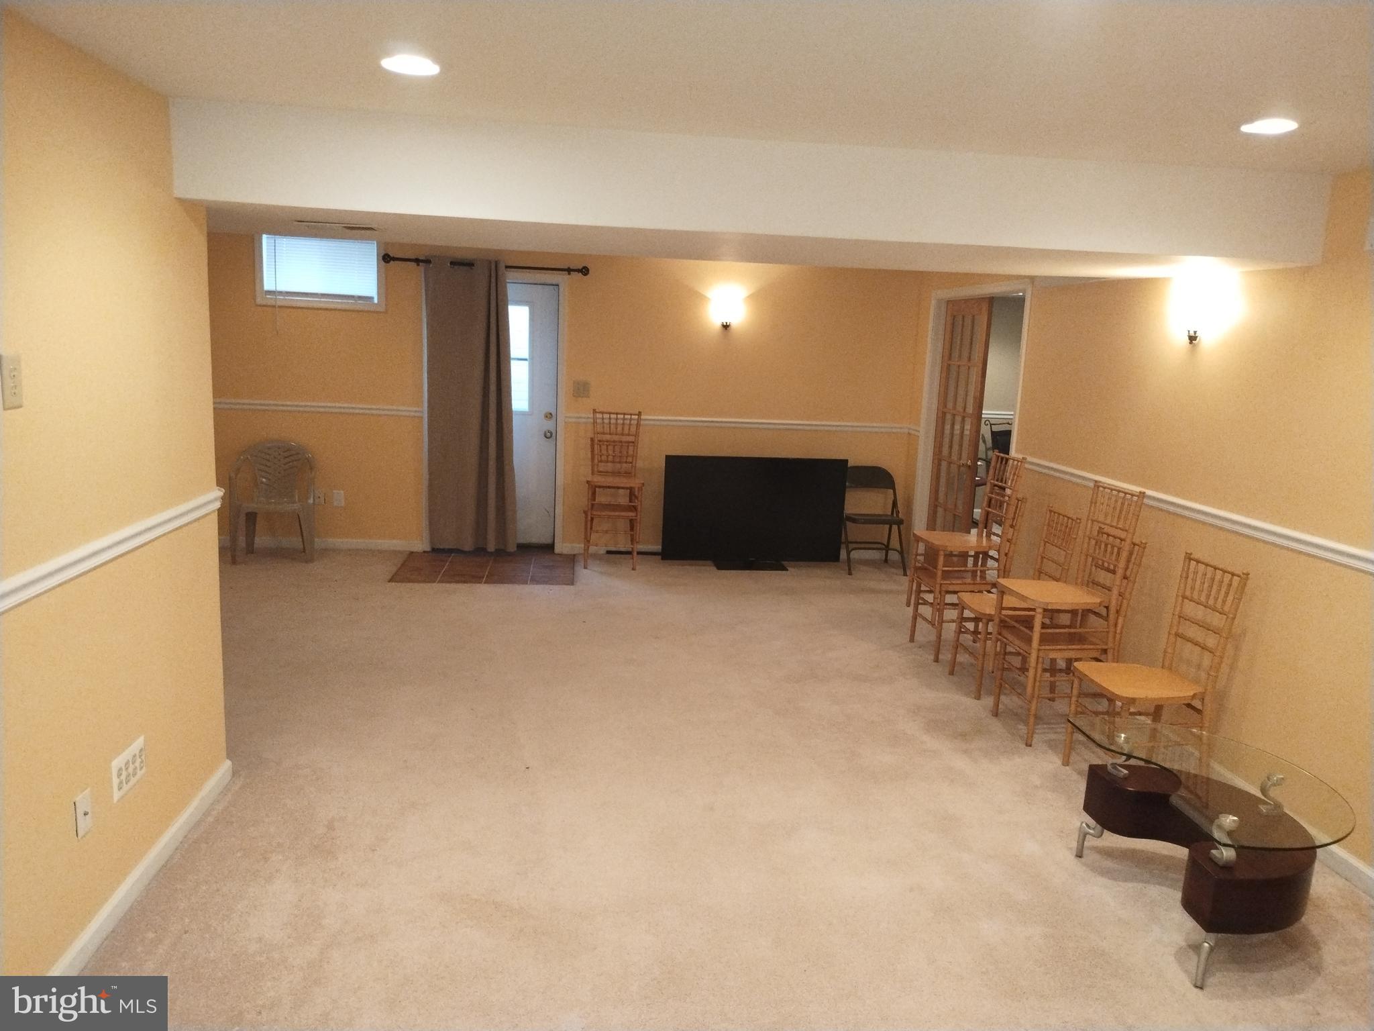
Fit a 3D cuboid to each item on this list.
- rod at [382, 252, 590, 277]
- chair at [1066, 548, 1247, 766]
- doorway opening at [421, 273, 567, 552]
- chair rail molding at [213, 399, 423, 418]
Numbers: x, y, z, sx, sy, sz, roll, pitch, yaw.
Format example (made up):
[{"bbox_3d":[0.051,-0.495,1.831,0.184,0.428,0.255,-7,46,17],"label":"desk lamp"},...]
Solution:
[{"bbox_3d":[-1.485,-1.871,7.433,1.510,0.080,0.100,2,10,-5],"label":"rod"},{"bbox_3d":[1.801,0.637,3.873,0.440,0.925,0.410,2,10,-5],"label":"chair"},{"bbox_3d":[-1.468,-0.762,7.546,1.080,2.130,0.130,1,10,-7],"label":"doorway opening"},{"bbox_3d":[-2.723,-0.794,7.367,1.500,0.058,0.030,1,10,-7],"label":"chair rail molding"}]

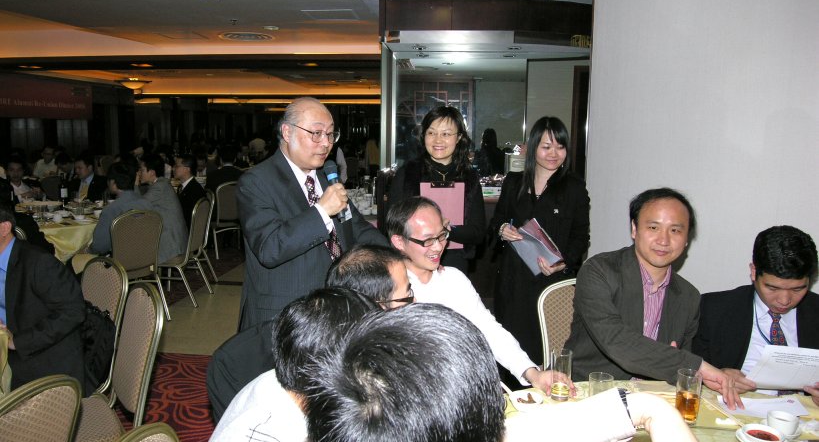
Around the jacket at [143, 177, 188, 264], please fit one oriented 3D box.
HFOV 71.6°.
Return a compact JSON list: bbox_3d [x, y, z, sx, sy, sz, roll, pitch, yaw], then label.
[{"bbox_3d":[-2.180,-0.019,5.001,0.460,0.720,0.500,3,9,17],"label":"jacket"}]

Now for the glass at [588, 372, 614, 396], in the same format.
[{"bbox_3d":[0.554,0.476,1.637,0.068,0.087,0.068,0,9,0],"label":"glass"}]

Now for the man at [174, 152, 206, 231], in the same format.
[{"bbox_3d":[-2.300,-0.013,5.726,0.740,1.290,0.520,-3,9,-18],"label":"man"}]

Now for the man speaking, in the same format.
[{"bbox_3d":[-0.353,0.366,2.073,0.600,1.620,0.520,-8,11,-44],"label":"man speaking"}]

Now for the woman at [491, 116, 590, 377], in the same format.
[{"bbox_3d":[0.600,0.316,2.660,0.470,1.580,0.340,2,9,13],"label":"woman"}]

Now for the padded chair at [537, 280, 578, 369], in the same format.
[{"bbox_3d":[0.734,0.705,2.202,0.450,0.930,0.560,2,8,11],"label":"padded chair"}]

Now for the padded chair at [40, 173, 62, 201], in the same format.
[{"bbox_3d":[-4.659,-0.106,7.567,0.450,0.920,0.550,-4,9,-26],"label":"padded chair"}]

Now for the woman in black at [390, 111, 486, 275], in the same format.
[{"bbox_3d":[0.126,0.301,2.627,0.460,1.620,0.320,0,9,-2],"label":"woman in black"}]

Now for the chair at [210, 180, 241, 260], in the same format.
[{"bbox_3d":[-2.260,-0.028,7.065,0.450,0.910,0.560,-6,11,-36],"label":"chair"}]

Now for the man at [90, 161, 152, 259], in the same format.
[{"bbox_3d":[-2.501,0.112,5.020,0.520,1.250,0.780,-6,10,-36],"label":"man"}]

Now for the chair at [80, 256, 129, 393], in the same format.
[{"bbox_3d":[-1.583,0.677,2.522,0.450,0.910,0.560,6,11,35],"label":"chair"}]

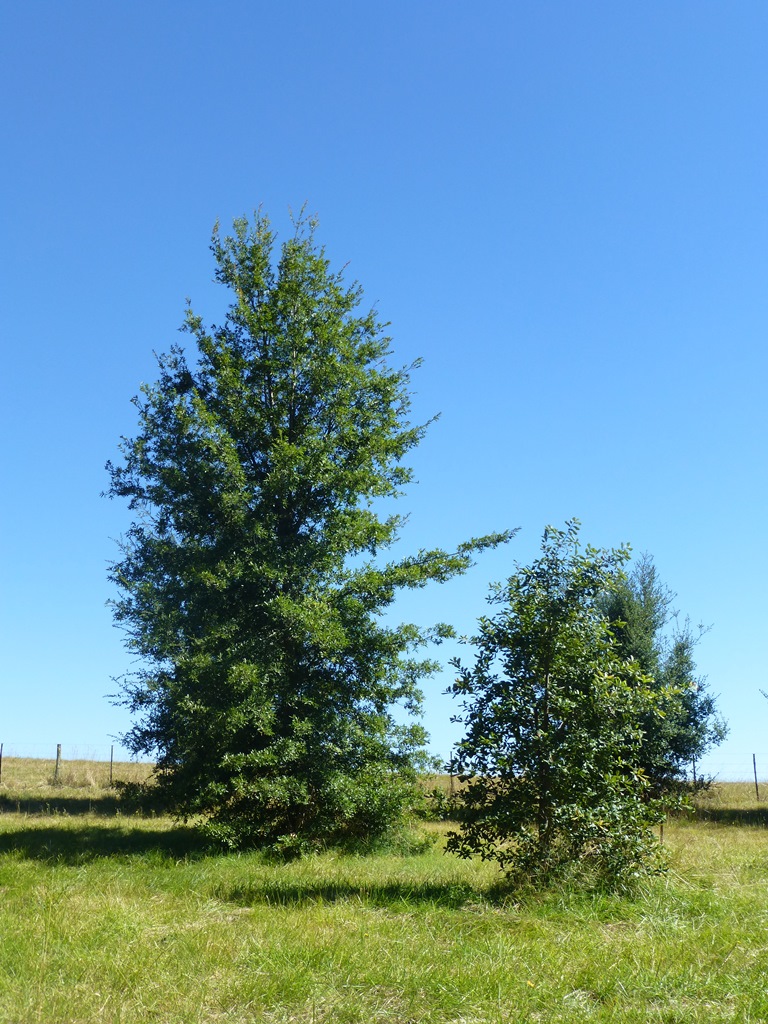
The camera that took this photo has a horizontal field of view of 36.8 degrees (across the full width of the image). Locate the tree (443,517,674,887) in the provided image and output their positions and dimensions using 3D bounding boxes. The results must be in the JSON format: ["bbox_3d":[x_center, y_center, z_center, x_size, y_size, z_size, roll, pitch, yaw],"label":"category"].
[{"bbox_3d":[1.821,1.931,11.972,2.350,3.730,2.350,0,-13,0],"label":"tree"}]

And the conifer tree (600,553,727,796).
[{"bbox_3d":[5.280,3.203,22.352,2.710,4.920,2.710,0,-13,0],"label":"conifer tree"}]

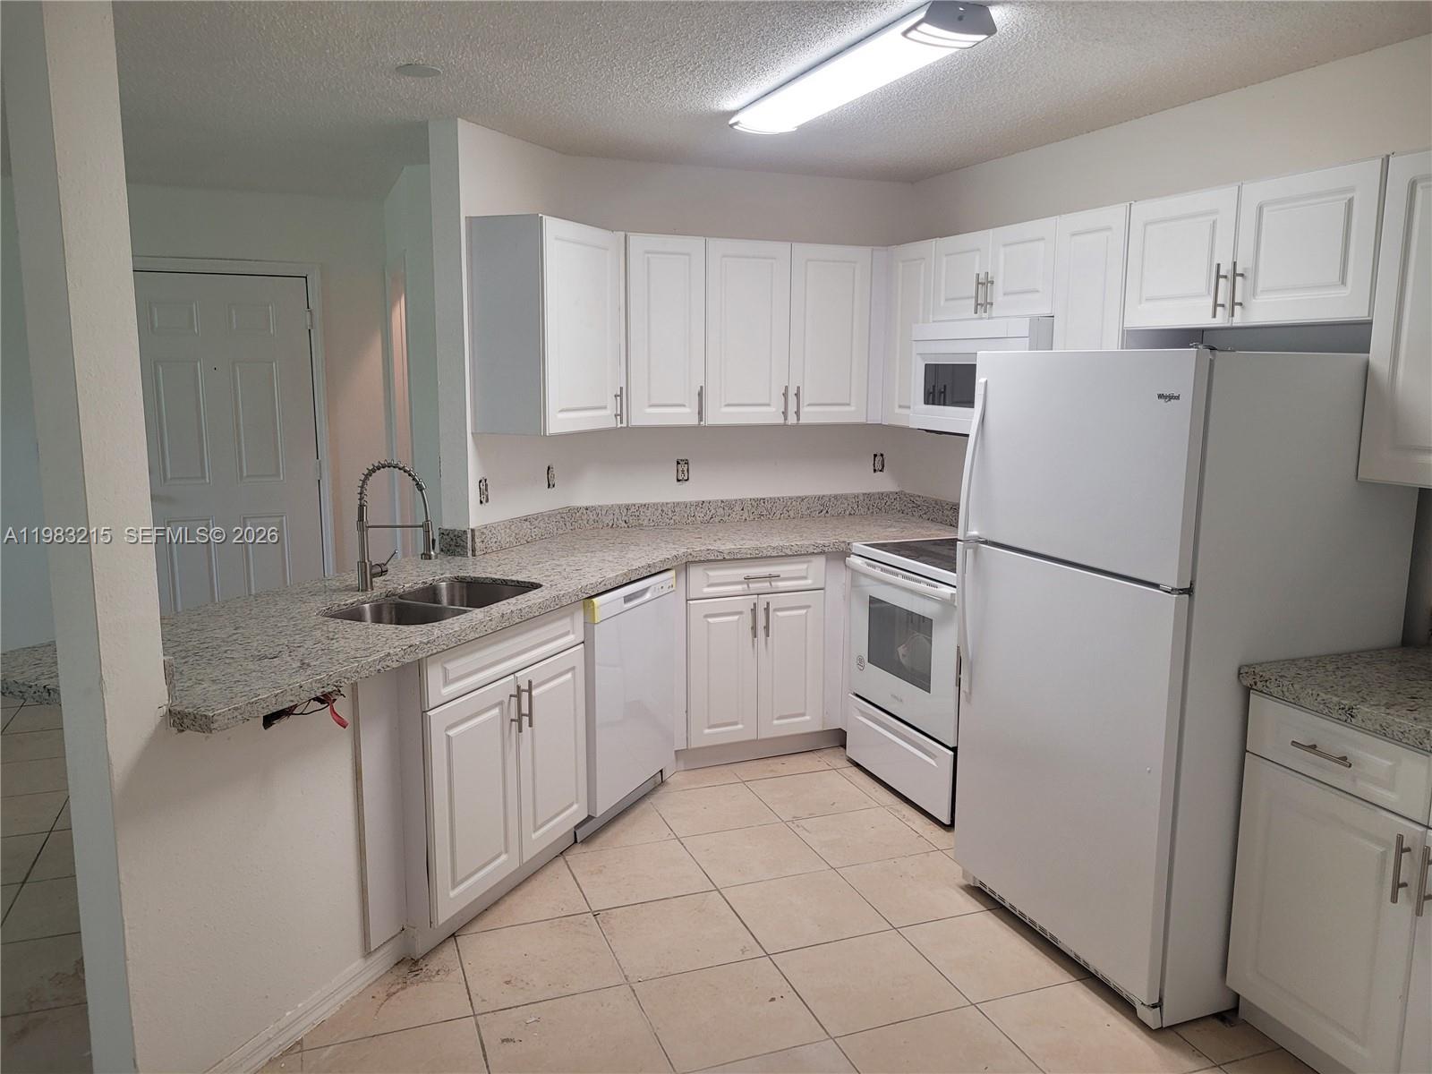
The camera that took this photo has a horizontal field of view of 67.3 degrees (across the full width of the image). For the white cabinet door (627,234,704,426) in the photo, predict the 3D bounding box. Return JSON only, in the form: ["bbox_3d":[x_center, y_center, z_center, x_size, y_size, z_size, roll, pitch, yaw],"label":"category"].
[{"bbox_3d":[-0.199,-0.822,4.344,0.321,0.750,0.022,-3,10,-22],"label":"white cabinet door"}]

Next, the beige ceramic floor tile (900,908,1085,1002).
[{"bbox_3d":[0.791,1.180,3.046,0.400,0.010,0.400,-3,9,-20],"label":"beige ceramic floor tile"}]

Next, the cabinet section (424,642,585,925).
[{"bbox_3d":[-0.841,0.699,3.393,0.520,0.613,0.792,4,10,24],"label":"cabinet section"}]

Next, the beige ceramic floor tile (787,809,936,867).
[{"bbox_3d":[0.511,1.063,3.814,0.404,0.010,0.404,-3,10,-20],"label":"beige ceramic floor tile"}]

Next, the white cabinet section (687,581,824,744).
[{"bbox_3d":[0.075,0.483,4.674,0.609,0.645,0.520,-4,9,-22],"label":"white cabinet section"}]

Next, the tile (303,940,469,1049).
[{"bbox_3d":[-0.875,1.202,2.863,0.400,0.010,0.400,-3,9,-20],"label":"tile"}]

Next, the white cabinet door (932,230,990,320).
[{"bbox_3d":[0.952,-0.996,4.135,0.019,0.321,0.366,-3,10,-20],"label":"white cabinet door"}]

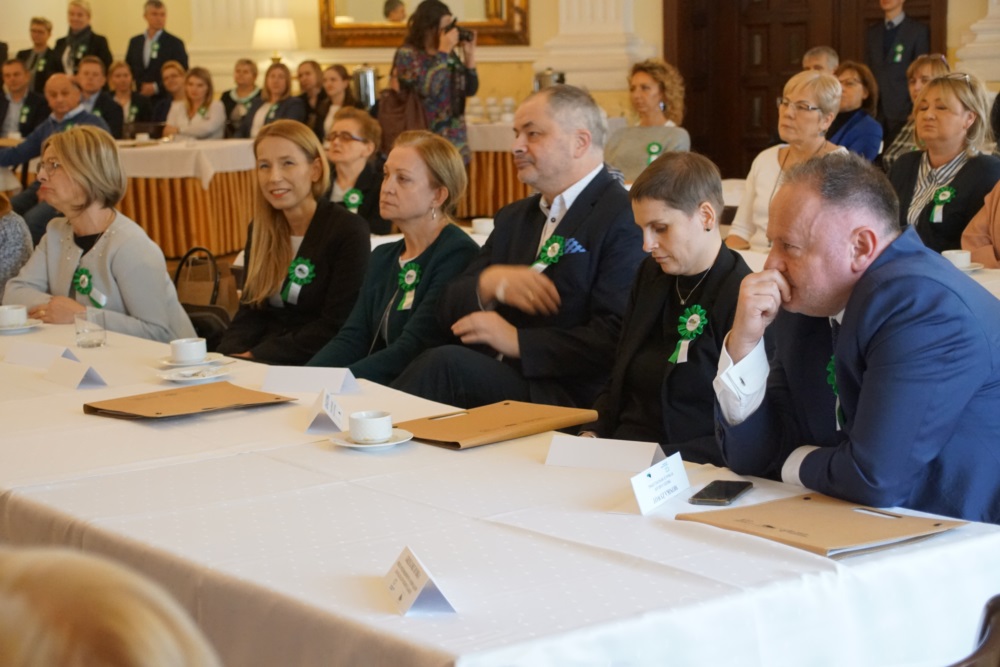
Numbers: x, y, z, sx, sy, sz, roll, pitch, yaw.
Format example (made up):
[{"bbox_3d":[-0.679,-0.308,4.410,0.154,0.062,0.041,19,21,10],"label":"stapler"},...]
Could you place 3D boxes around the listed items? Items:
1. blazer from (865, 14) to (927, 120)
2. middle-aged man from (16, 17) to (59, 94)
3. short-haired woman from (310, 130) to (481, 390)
[{"bbox_3d":[2.759,-1.847,14.497,0.480,0.739,0.280,3,10,28],"label":"blazer"},{"bbox_3d":[-3.432,-1.594,15.691,0.500,1.620,0.320,2,9,20],"label":"middle-aged man"},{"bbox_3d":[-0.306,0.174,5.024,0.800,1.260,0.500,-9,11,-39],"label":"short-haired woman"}]

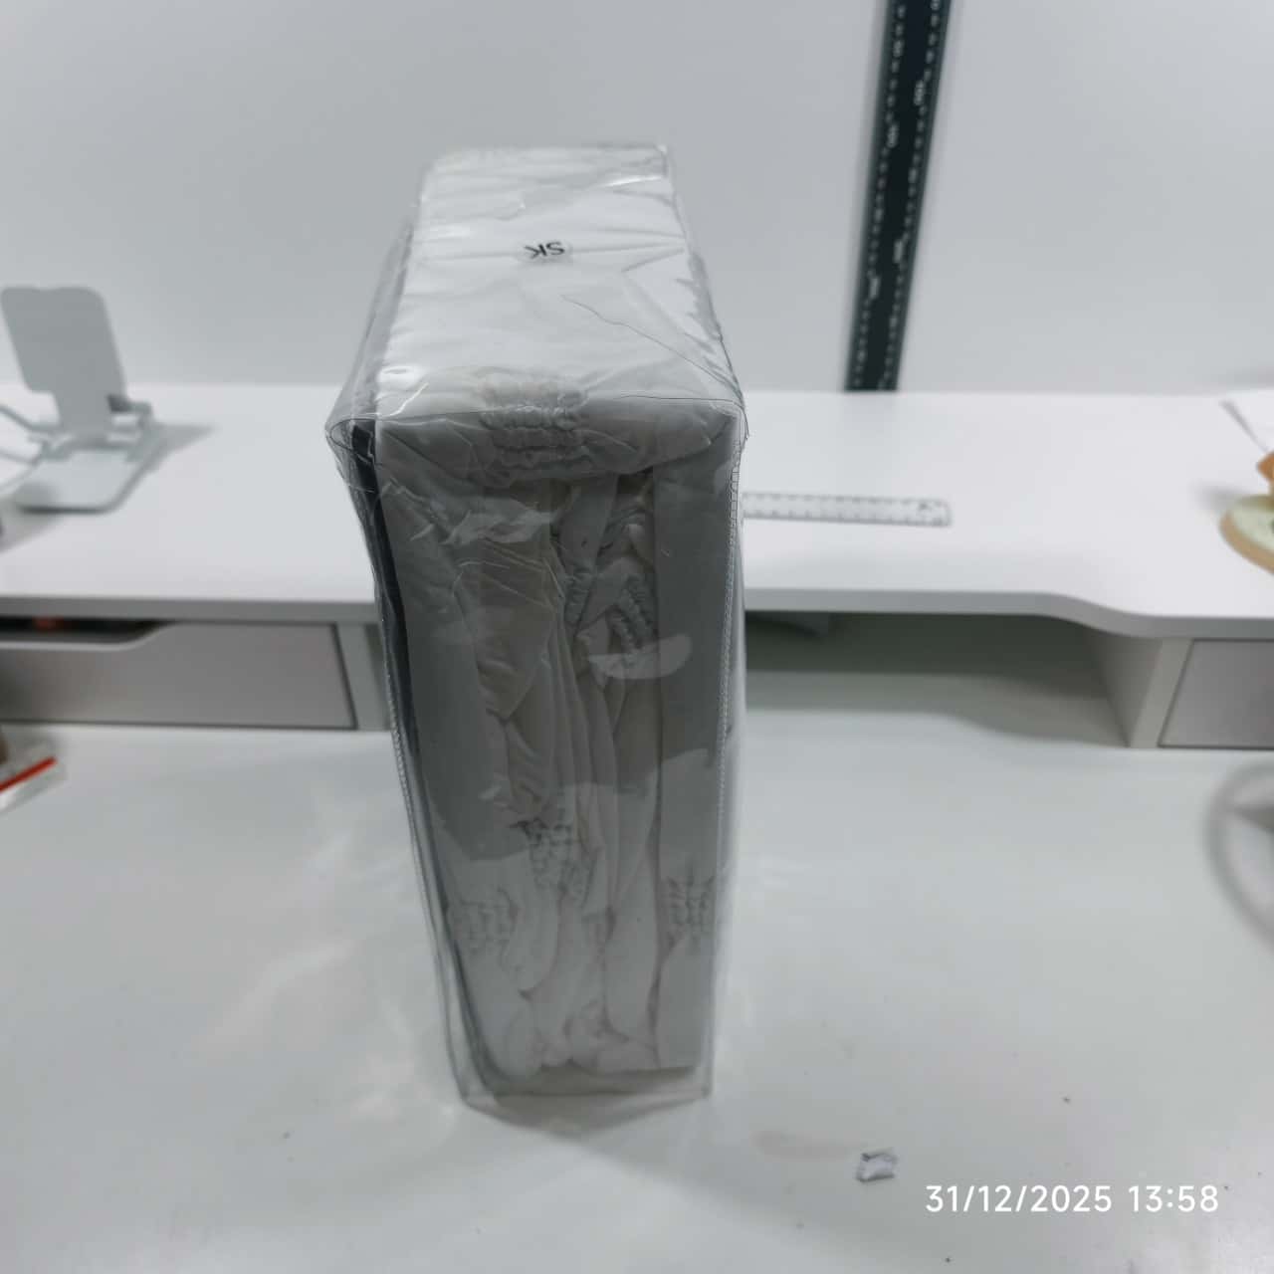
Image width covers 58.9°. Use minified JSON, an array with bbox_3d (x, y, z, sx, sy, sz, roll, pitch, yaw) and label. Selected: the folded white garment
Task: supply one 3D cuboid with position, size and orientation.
[{"bbox_3d":[-0.030,-0.007,0.477,0.103,0.314,0.250,-2,37,-2],"label":"folded white garment"}]

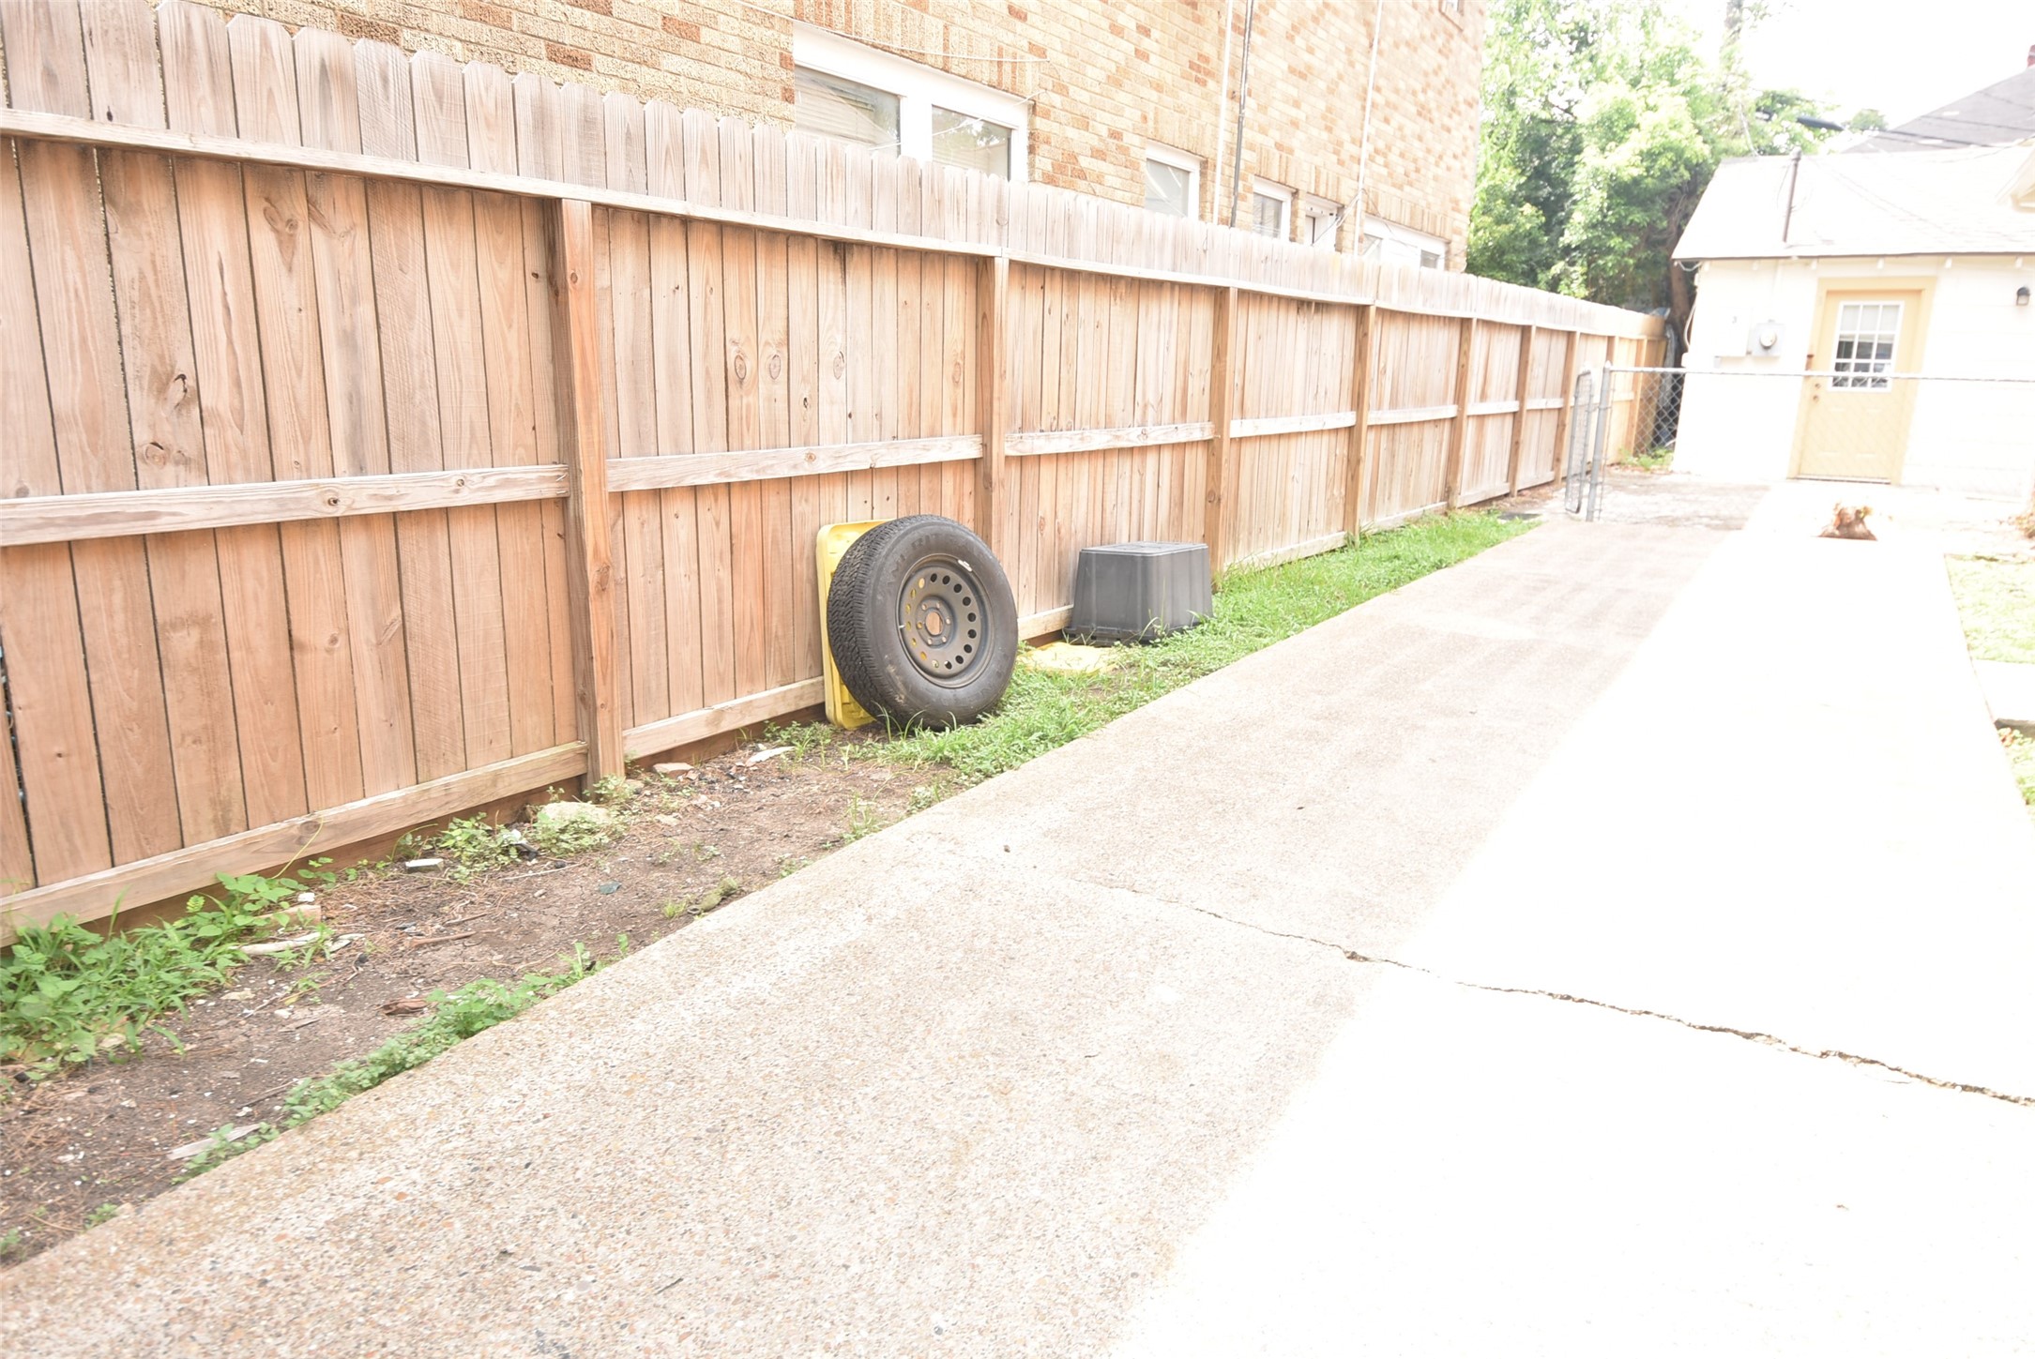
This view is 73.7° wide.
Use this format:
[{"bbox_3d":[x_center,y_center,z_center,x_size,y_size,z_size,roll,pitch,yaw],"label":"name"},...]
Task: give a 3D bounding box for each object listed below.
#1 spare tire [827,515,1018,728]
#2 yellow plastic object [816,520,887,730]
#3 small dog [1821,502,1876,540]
[{"bbox_3d":[-0.306,-0.189,4.609,0.235,0.728,0.728,-8,4,43],"label":"spare tire"},{"bbox_3d":[-0.483,-0.215,4.737,0.075,0.690,0.530,5,12,32],"label":"yellow plastic object"},{"bbox_3d":[6.231,-1.204,10.182,0.310,0.270,0.420,14,18,42],"label":"small dog"}]

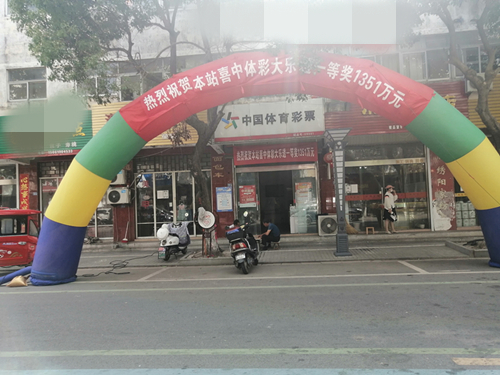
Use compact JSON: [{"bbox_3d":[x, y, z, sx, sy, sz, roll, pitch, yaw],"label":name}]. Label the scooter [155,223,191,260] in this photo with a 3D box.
[{"bbox_3d":[-2.095,1.471,10.527,0.650,1.030,1.620,-3,-4,12],"label":"scooter"}]

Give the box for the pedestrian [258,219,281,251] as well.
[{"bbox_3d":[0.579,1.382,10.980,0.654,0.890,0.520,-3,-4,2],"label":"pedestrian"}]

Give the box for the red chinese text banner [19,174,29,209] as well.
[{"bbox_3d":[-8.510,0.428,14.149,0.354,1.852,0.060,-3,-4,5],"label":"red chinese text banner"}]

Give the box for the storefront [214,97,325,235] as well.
[{"bbox_3d":[0.665,-0.738,13.169,3.792,4.717,1.000,-3,-4,5],"label":"storefront"}]

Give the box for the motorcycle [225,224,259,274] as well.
[{"bbox_3d":[-0.080,1.338,8.701,0.700,1.120,1.820,-3,-4,11],"label":"motorcycle"}]

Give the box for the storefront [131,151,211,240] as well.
[{"bbox_3d":[-2.827,0.246,13.694,2.976,3.199,0.600,-3,-4,5],"label":"storefront"}]

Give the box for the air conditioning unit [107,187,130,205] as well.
[{"bbox_3d":[-4.604,0.332,13.437,0.830,0.570,0.320,-3,-4,5],"label":"air conditioning unit"}]

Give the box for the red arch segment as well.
[{"bbox_3d":[0.446,-1.932,8.056,6.759,1.952,1.000,-3,-4,5],"label":"red arch segment"}]

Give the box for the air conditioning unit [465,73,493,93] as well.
[{"bbox_3d":[7.562,-3.434,12.473,0.838,0.627,0.330,-3,-4,5],"label":"air conditioning unit"}]

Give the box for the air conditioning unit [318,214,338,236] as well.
[{"bbox_3d":[2.747,1.287,12.660,0.880,0.710,0.350,-3,-4,5],"label":"air conditioning unit"}]

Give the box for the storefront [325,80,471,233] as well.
[{"bbox_3d":[4.914,-1.020,12.778,4.726,5.047,1.000,-3,-4,5],"label":"storefront"}]

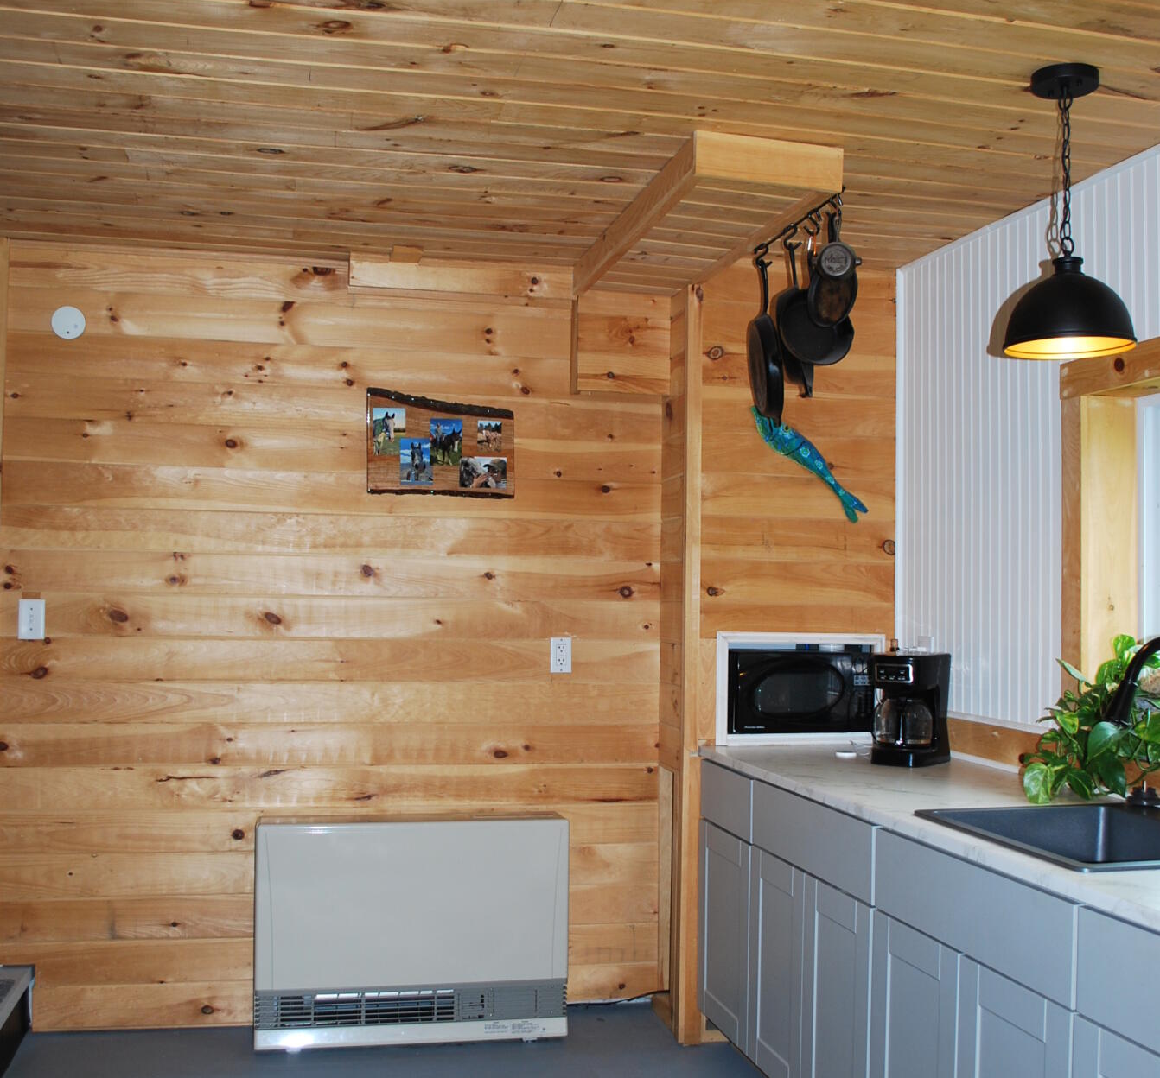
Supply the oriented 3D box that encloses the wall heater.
[{"bbox_3d":[-0.518,1.214,4.069,0.935,0.672,0.260,1,-3,-10],"label":"wall heater"}]

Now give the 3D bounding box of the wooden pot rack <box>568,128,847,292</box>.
[{"bbox_3d":[0.327,-0.919,3.895,0.405,0.108,1.330,1,-3,-13],"label":"wooden pot rack"}]

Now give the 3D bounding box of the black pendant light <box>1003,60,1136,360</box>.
[{"bbox_3d":[1.044,-0.702,2.783,0.268,0.592,0.268,1,-3,-13],"label":"black pendant light"}]

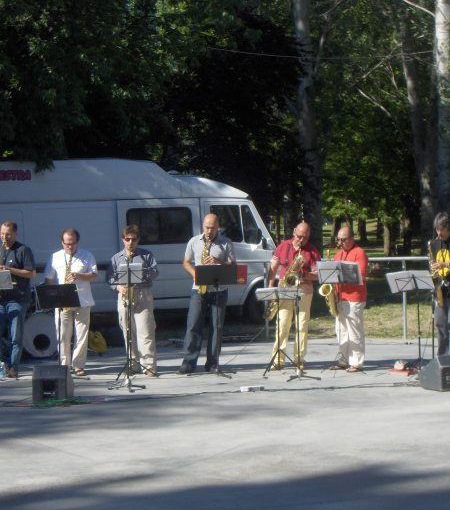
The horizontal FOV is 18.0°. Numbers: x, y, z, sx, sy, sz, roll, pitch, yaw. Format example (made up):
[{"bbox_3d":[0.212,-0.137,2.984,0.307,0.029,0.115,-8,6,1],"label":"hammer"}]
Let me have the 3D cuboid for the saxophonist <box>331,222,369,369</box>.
[{"bbox_3d":[1.448,0.483,16.271,0.500,1.650,0.400,0,3,38],"label":"saxophonist"}]

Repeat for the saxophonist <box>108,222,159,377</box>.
[{"bbox_3d":[-1.043,0.513,16.120,0.570,1.700,0.450,-1,2,-3],"label":"saxophonist"}]

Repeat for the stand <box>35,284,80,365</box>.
[{"bbox_3d":[-1.816,0.829,15.500,0.520,1.030,0.460,0,1,16],"label":"stand"}]

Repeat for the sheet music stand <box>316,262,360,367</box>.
[{"bbox_3d":[1.255,0.691,15.650,0.520,1.230,0.450,0,1,19],"label":"sheet music stand"}]

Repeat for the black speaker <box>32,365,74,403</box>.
[{"bbox_3d":[-1.718,1.274,14.194,0.360,0.340,0.460,-1,2,3],"label":"black speaker"}]

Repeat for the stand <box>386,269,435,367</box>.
[{"bbox_3d":[2.130,0.736,16.230,0.530,1.120,0.450,-1,2,11],"label":"stand"}]

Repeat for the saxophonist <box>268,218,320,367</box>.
[{"bbox_3d":[0.789,0.467,16.370,0.560,1.700,0.450,-1,2,-5],"label":"saxophonist"}]

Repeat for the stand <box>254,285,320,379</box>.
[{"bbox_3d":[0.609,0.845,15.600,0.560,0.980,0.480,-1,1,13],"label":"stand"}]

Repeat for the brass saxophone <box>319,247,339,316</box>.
[{"bbox_3d":[1.165,0.301,15.850,0.200,0.750,0.280,0,11,37],"label":"brass saxophone"}]

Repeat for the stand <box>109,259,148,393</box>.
[{"bbox_3d":[-1.028,0.721,15.300,0.520,1.280,0.460,-1,1,3],"label":"stand"}]

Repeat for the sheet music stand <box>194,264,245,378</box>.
[{"bbox_3d":[-0.062,0.727,16.028,0.540,1.240,0.480,-1,2,0],"label":"sheet music stand"}]

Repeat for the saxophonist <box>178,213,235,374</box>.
[{"bbox_3d":[-0.208,0.426,15.950,0.610,1.780,0.480,-1,1,1],"label":"saxophonist"}]

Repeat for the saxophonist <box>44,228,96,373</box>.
[{"bbox_3d":[-1.745,0.517,16.050,0.600,1.660,0.460,-1,1,13],"label":"saxophonist"}]

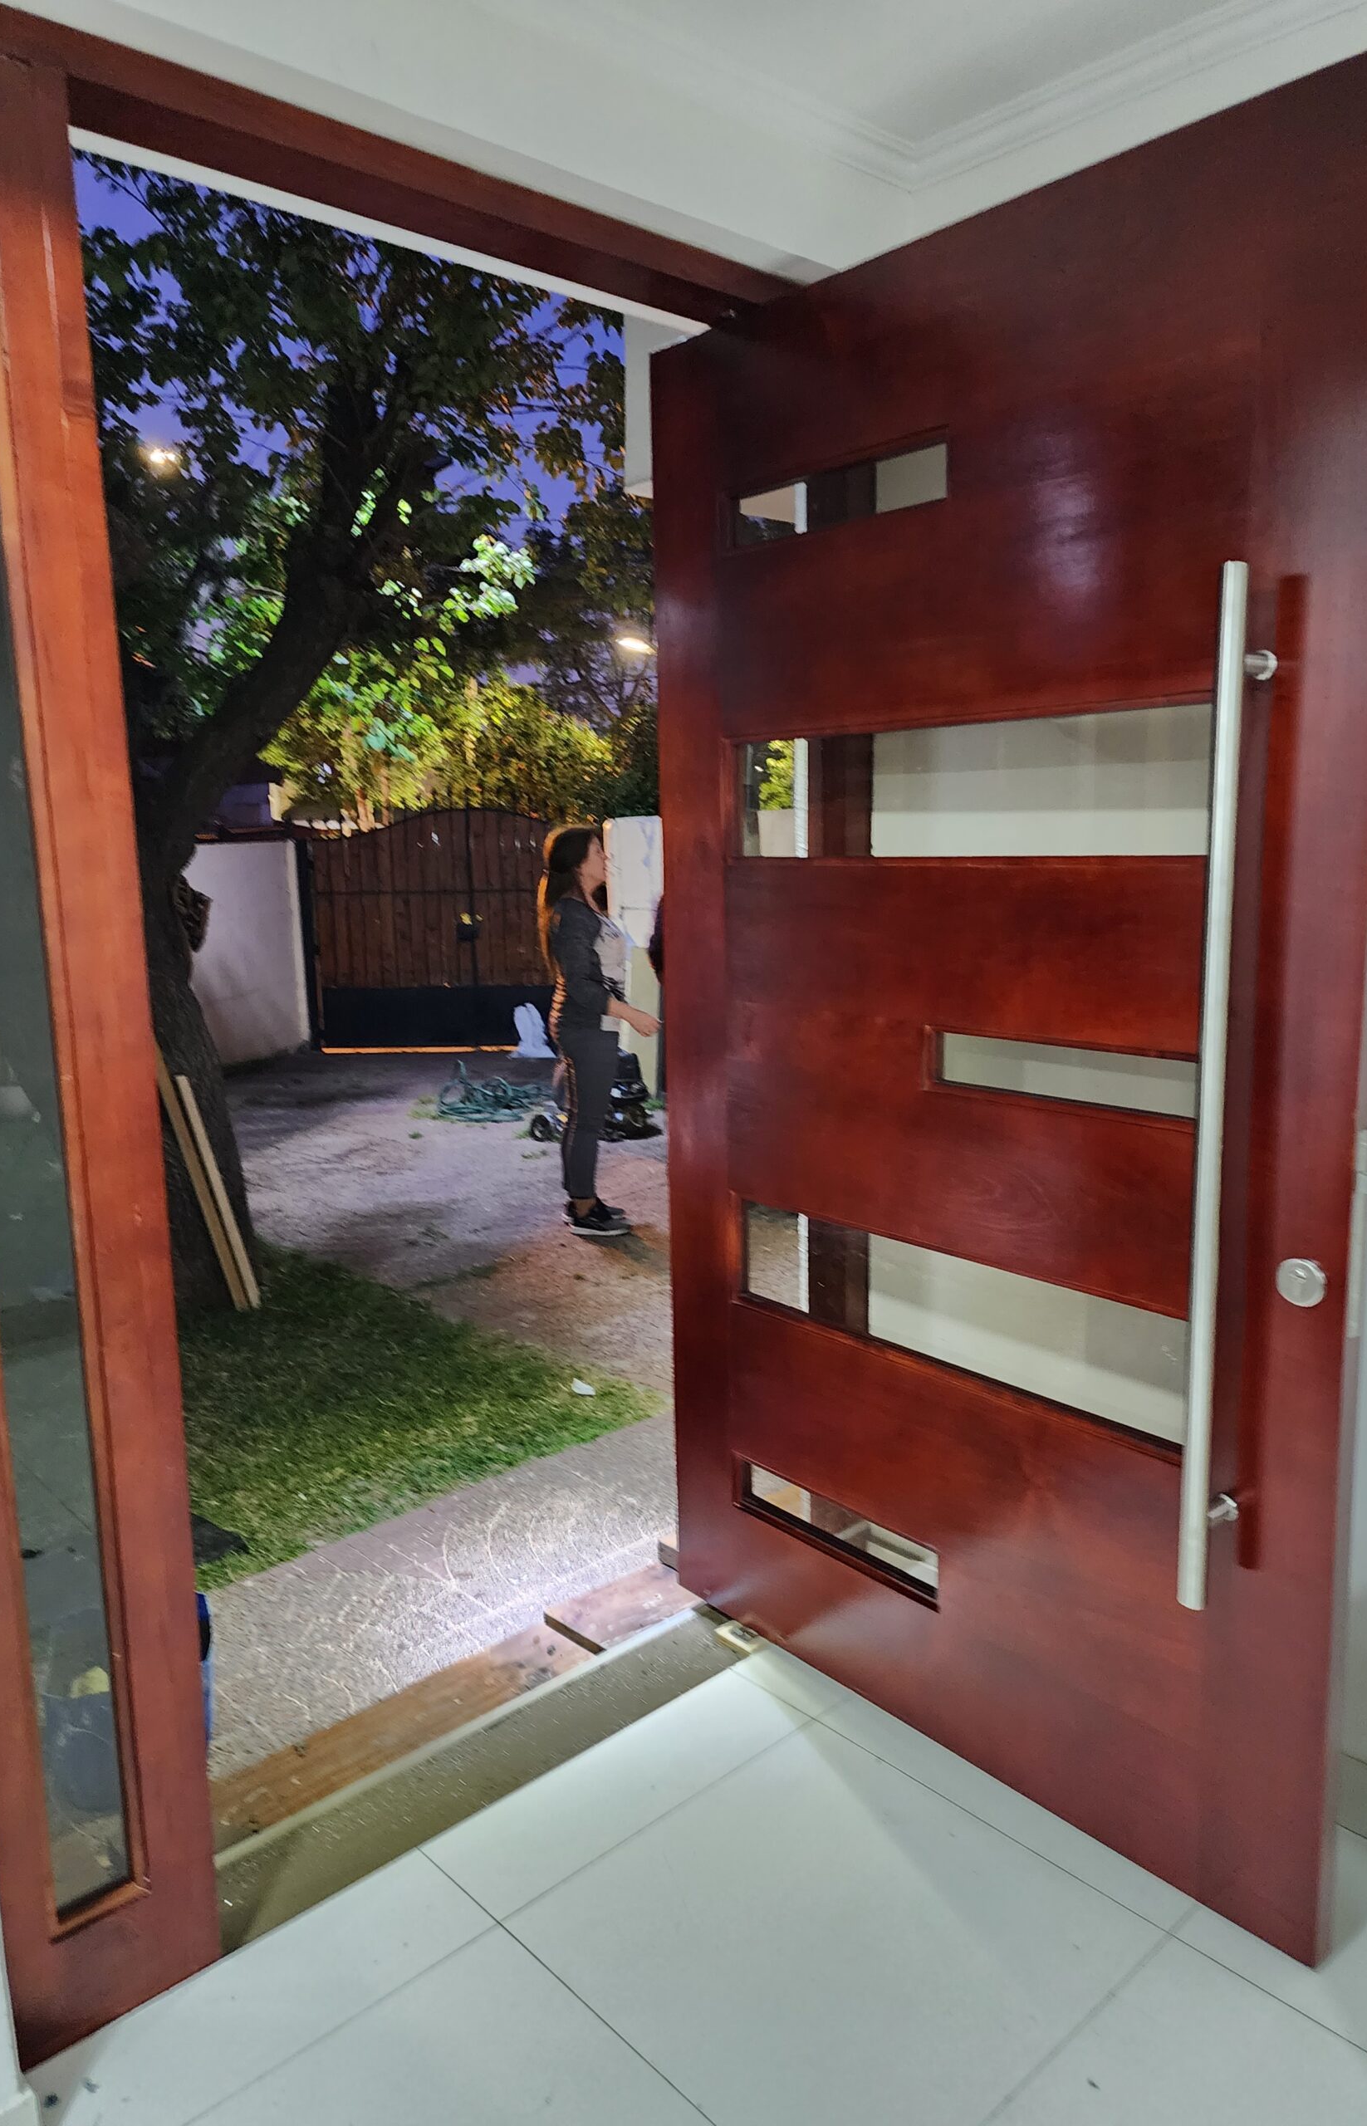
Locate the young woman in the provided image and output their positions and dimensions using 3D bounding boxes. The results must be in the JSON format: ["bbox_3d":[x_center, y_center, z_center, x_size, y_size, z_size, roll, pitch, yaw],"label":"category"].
[{"bbox_3d":[-0.328,-0.128,5.662,0.480,1.620,0.460,0,10,7],"label":"young woman"}]

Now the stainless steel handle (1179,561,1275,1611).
[{"bbox_3d":[0.621,0.057,1.620,0.085,1.202,0.033,-9,12,-40],"label":"stainless steel handle"}]

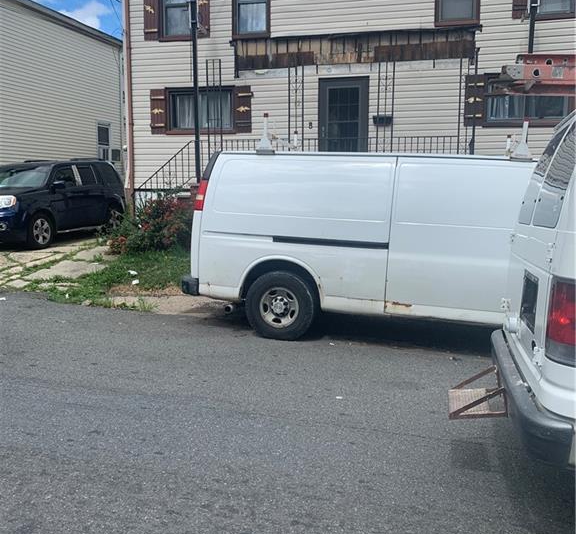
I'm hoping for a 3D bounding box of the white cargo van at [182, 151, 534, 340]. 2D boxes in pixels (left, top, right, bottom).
[{"bbox_3d":[1.894,-0.213,6.664,6.050,2.100,2.010,4,9,15],"label":"white cargo van"}]

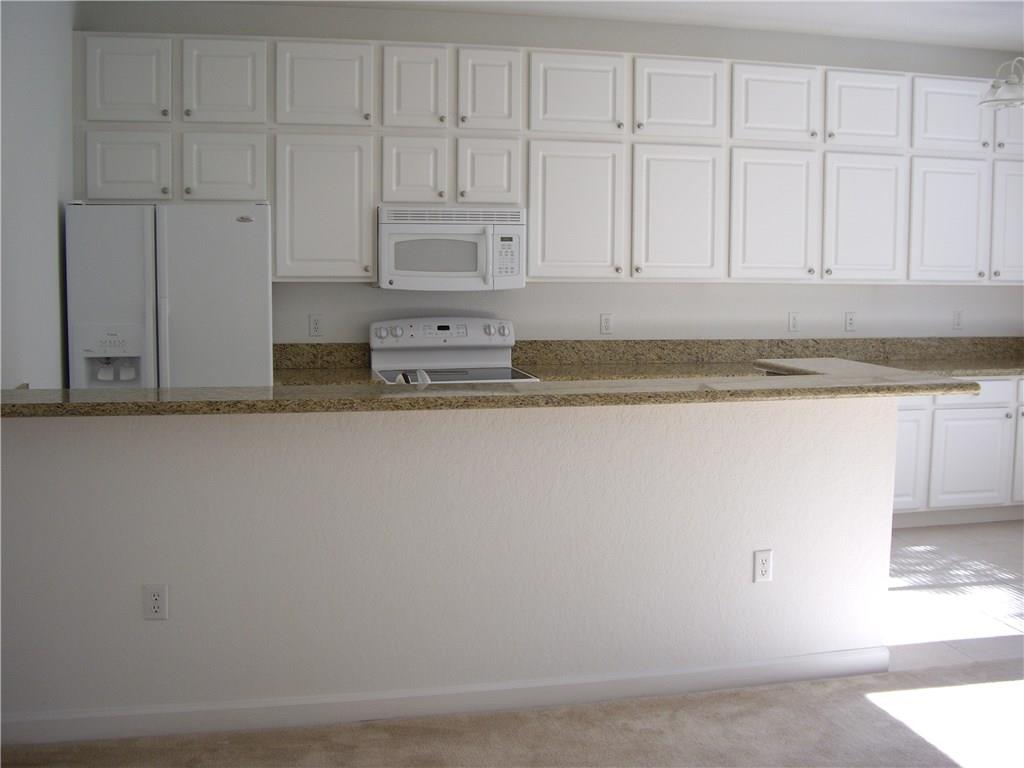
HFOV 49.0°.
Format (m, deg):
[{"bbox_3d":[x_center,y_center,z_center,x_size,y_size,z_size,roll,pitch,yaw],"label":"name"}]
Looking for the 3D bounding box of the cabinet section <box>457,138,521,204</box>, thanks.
[{"bbox_3d":[-0.156,-1.103,5.909,0.340,0.338,0.320,-1,6,-13],"label":"cabinet section"}]

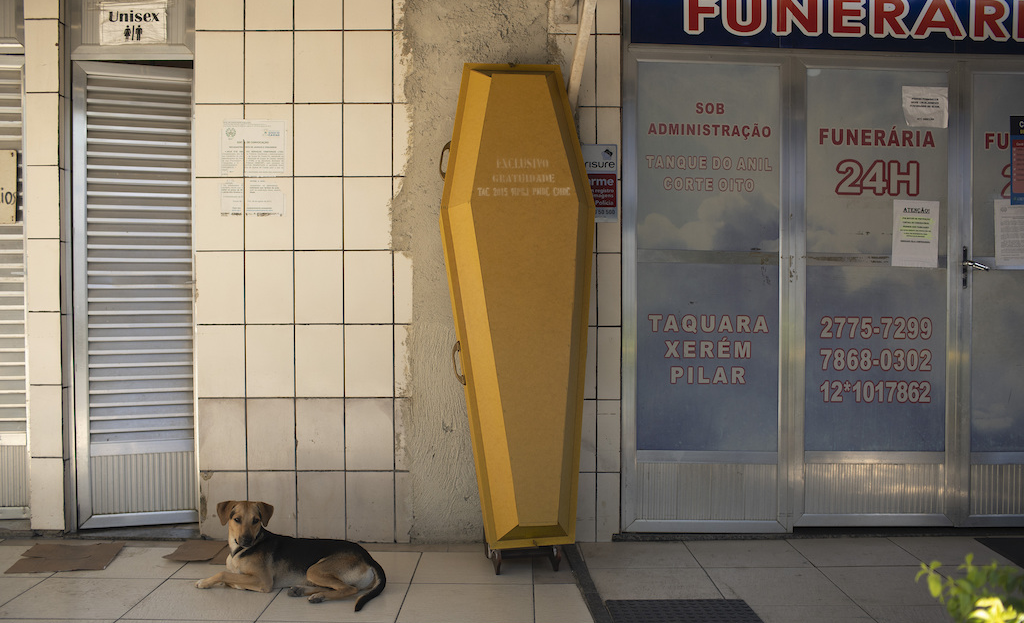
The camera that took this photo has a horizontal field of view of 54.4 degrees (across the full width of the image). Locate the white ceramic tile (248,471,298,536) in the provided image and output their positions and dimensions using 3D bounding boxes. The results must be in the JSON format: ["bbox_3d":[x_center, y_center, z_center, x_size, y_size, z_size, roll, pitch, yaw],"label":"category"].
[{"bbox_3d":[-1.032,0.842,4.295,0.208,0.302,0.010,0,1,-1],"label":"white ceramic tile"}]

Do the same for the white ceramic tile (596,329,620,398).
[{"bbox_3d":[0.414,0.219,4.222,0.099,0.306,0.010,0,1,-2],"label":"white ceramic tile"}]

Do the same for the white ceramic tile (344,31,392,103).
[{"bbox_3d":[-0.591,-1.002,4.082,0.200,0.300,0.012,0,1,-1],"label":"white ceramic tile"}]

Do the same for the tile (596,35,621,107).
[{"bbox_3d":[0.401,-0.996,4.131,0.098,0.294,0.010,0,1,0],"label":"tile"}]

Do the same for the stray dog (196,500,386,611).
[{"bbox_3d":[-0.795,0.847,3.587,0.670,0.310,0.380,0,1,-7],"label":"stray dog"}]

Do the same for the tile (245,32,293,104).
[{"bbox_3d":[-0.999,-1.005,4.106,0.199,0.296,0.010,0,1,0],"label":"tile"}]

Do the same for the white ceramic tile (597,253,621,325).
[{"bbox_3d":[0.415,-0.092,4.249,0.099,0.311,0.010,0,1,1],"label":"white ceramic tile"}]

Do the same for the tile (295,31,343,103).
[{"bbox_3d":[-0.807,-1.021,4.163,0.203,0.303,0.010,0,1,-2],"label":"tile"}]

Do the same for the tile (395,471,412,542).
[{"bbox_3d":[-0.459,0.828,4.207,0.065,0.300,0.010,0,1,-2],"label":"tile"}]

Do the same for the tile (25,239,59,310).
[{"bbox_3d":[-2.001,-0.154,4.263,0.134,0.309,0.010,0,1,-1],"label":"tile"}]

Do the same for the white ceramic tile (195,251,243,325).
[{"bbox_3d":[-1.249,-0.100,4.272,0.206,0.312,0.010,0,1,1],"label":"white ceramic tile"}]

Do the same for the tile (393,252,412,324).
[{"bbox_3d":[-0.449,-0.100,4.102,0.080,0.300,0.012,0,1,-1],"label":"tile"}]

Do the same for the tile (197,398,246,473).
[{"bbox_3d":[-1.246,0.531,4.287,0.204,0.310,0.010,0,1,-1],"label":"tile"}]

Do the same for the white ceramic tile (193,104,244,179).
[{"bbox_3d":[-1.203,-0.703,4.111,0.197,0.299,0.010,0,1,0],"label":"white ceramic tile"}]

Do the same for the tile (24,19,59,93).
[{"bbox_3d":[-2.005,-1.089,4.251,0.143,0.308,0.010,0,1,-1],"label":"tile"}]

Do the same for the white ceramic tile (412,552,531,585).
[{"bbox_3d":[-0.142,0.996,3.825,0.450,0.012,0.440,0,1,-1],"label":"white ceramic tile"}]

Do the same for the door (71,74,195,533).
[{"bbox_3d":[-1.654,-0.065,4.440,0.521,2.043,0.035,0,1,-17],"label":"door"}]

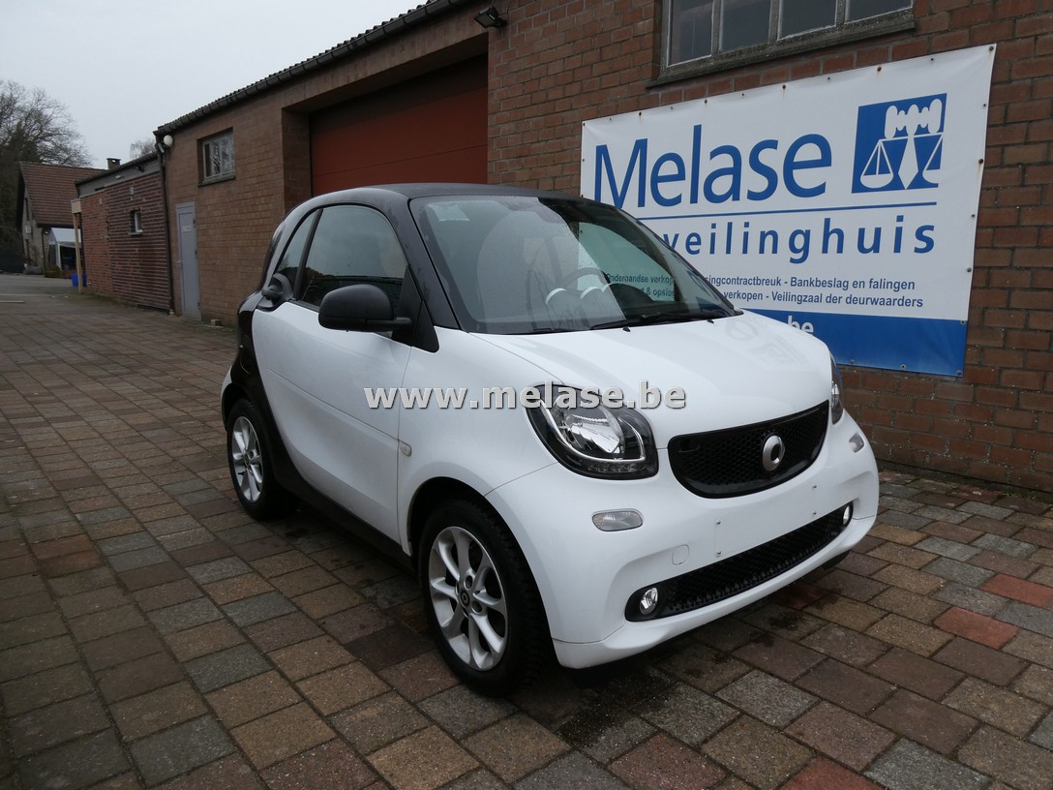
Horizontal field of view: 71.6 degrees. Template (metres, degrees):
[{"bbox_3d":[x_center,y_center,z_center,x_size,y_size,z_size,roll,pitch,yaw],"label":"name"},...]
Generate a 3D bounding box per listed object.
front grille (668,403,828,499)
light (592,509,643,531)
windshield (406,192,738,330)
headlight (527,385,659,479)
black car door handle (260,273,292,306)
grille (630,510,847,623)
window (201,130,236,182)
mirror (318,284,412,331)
[{"bbox_3d":[0.727,0.177,2.253,0.870,0.225,0.090,-8,14,-39],"label":"front grille"},{"bbox_3d":[0.232,0.321,1.871,0.155,0.058,0.045,-5,12,-27],"label":"light"},{"bbox_3d":[0.209,-0.507,2.750,1.400,0.100,0.790,-8,51,-39],"label":"windshield"},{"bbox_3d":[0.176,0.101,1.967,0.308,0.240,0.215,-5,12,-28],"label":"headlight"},{"bbox_3d":[-1.078,-0.440,3.123,0.100,0.150,0.220,-8,14,-39],"label":"black car door handle"},{"bbox_3d":[0.738,0.513,2.285,1.180,0.160,0.100,-8,14,-39],"label":"grille"},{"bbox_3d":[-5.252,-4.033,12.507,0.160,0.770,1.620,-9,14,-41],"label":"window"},{"bbox_3d":[-0.521,-0.283,2.380,0.245,0.150,0.130,-8,14,-39],"label":"mirror"}]

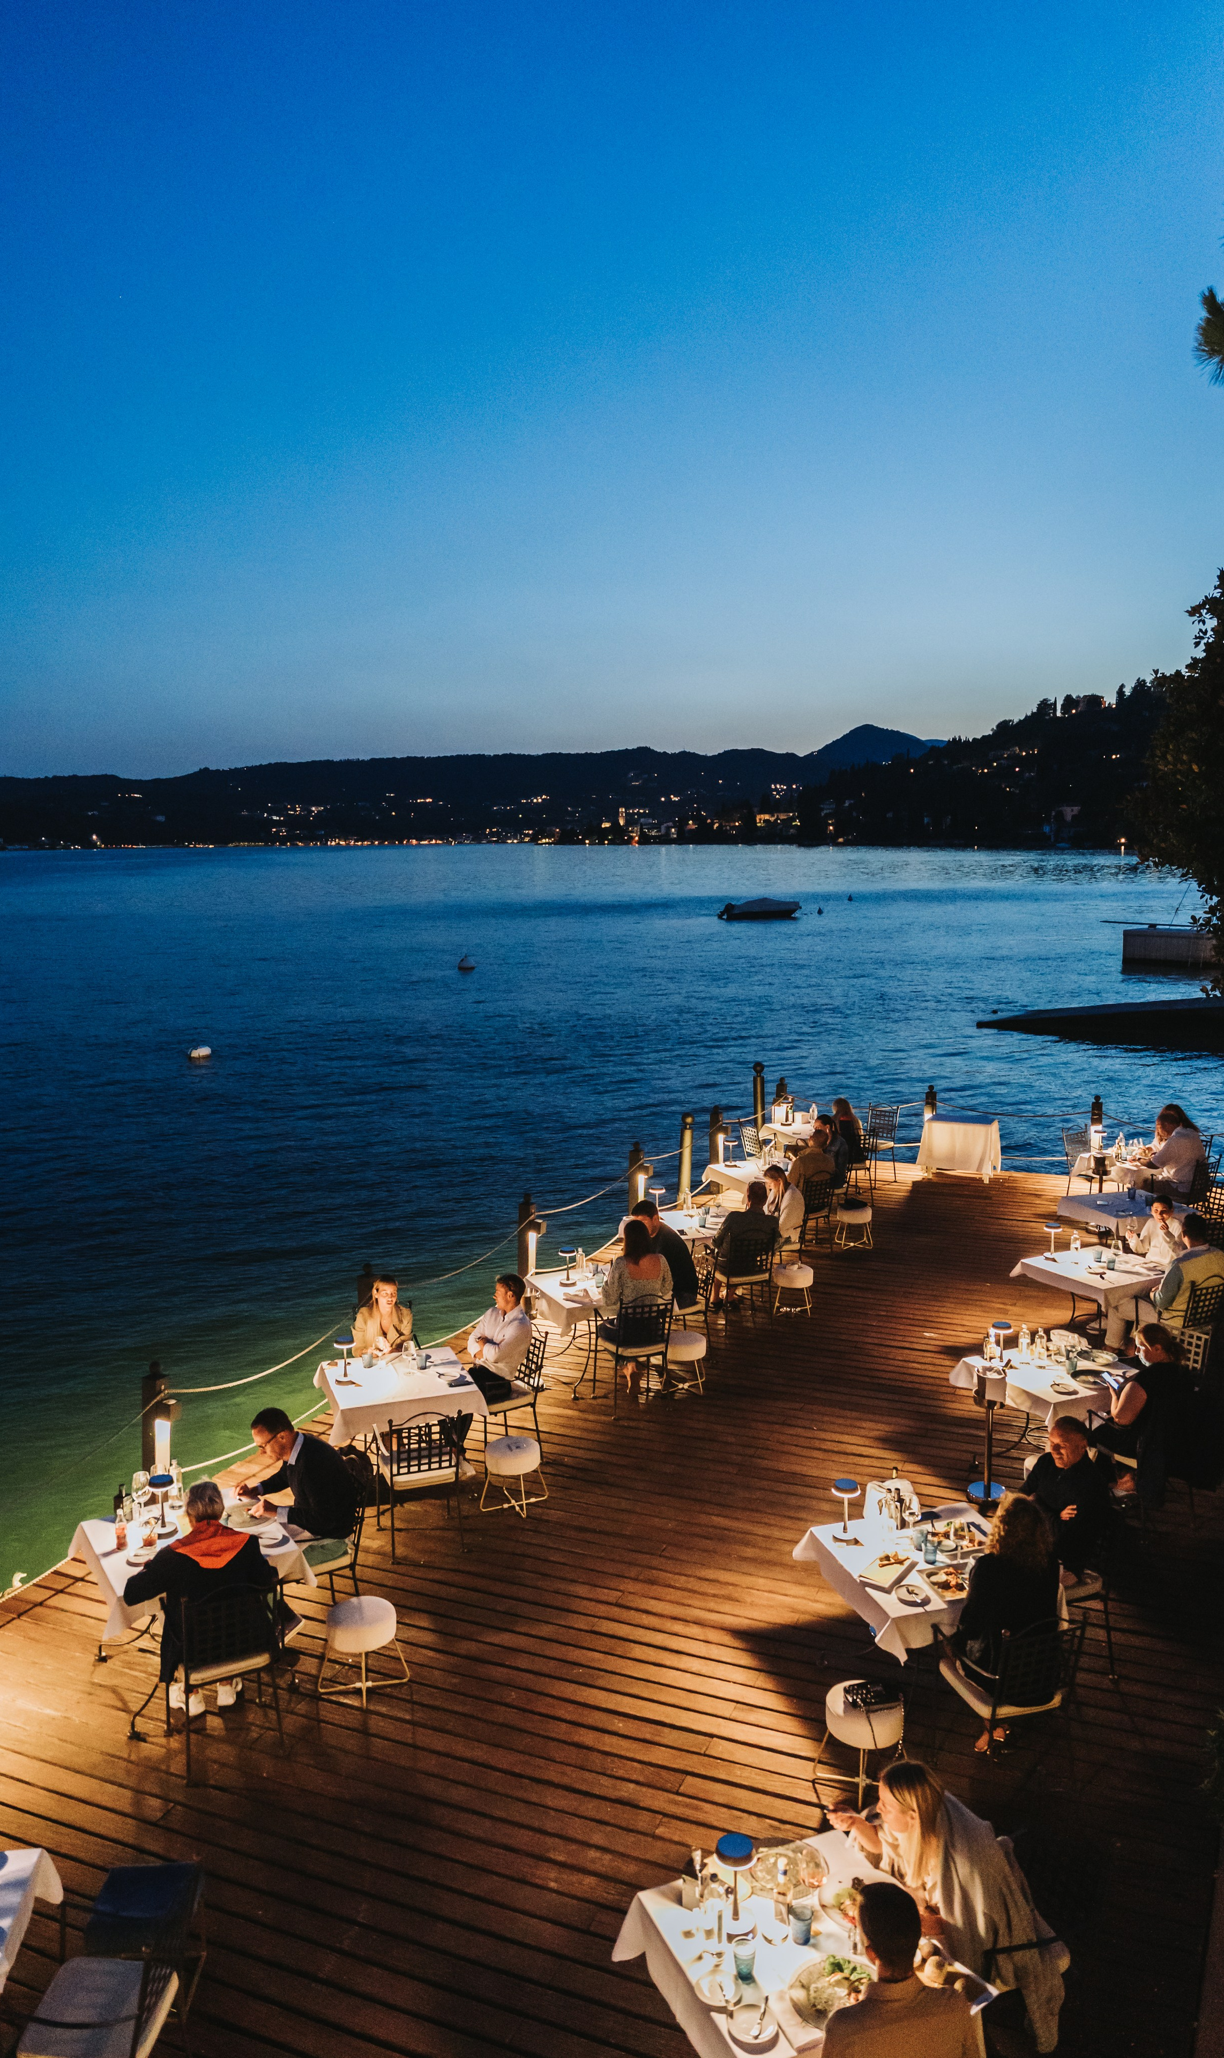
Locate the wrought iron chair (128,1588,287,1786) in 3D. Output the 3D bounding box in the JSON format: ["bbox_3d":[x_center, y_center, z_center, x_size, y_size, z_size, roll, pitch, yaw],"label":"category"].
[{"bbox_3d":[-1.860,2.970,6.531,0.550,0.920,0.540,-4,9,-28],"label":"wrought iron chair"}]

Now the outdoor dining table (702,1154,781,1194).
[{"bbox_3d":[1.710,1.968,15.405,0.970,0.750,0.970,-3,8,-20],"label":"outdoor dining table"}]

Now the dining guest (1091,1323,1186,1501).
[{"bbox_3d":[3.470,2.598,9.103,0.480,1.200,0.720,-6,10,-40],"label":"dining guest"}]

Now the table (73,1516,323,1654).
[{"bbox_3d":[-2.180,2.990,7.067,0.900,0.770,0.900,-5,9,-31],"label":"table"}]

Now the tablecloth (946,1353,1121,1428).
[{"bbox_3d":[2.850,2.300,8.861,0.880,0.235,0.880,-3,8,-24],"label":"tablecloth"}]

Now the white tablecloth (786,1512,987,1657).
[{"bbox_3d":[1.650,3.093,7.127,0.980,0.760,0.970,-3,8,-18],"label":"white tablecloth"}]

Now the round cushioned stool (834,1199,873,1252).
[{"bbox_3d":[2.600,2.095,14.647,0.380,0.420,0.380,0,8,0],"label":"round cushioned stool"}]

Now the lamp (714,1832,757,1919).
[{"bbox_3d":[0.378,2.595,4.144,0.127,0.280,0.127,0,8,0],"label":"lamp"}]

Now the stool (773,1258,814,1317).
[{"bbox_3d":[1.655,2.385,12.598,0.380,0.410,0.380,1,8,8],"label":"stool"}]

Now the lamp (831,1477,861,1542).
[{"bbox_3d":[1.202,2.462,7.025,0.150,0.290,0.150,0,8,0],"label":"lamp"}]

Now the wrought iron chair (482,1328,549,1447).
[{"bbox_3d":[-0.735,2.542,9.540,0.540,0.940,0.550,-4,9,-25],"label":"wrought iron chair"}]

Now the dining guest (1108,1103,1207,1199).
[{"bbox_3d":[5.704,1.502,14.008,0.500,1.310,0.760,-6,10,-40],"label":"dining guest"}]

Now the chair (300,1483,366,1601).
[{"bbox_3d":[-1.542,2.673,7.025,0.500,0.870,0.470,-4,9,-29],"label":"chair"}]

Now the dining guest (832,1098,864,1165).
[{"bbox_3d":[2.783,1.426,16.348,0.480,1.270,0.640,-3,8,-24],"label":"dining guest"}]

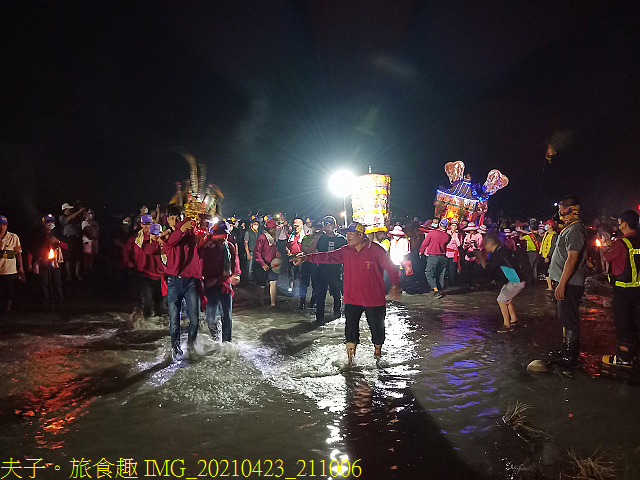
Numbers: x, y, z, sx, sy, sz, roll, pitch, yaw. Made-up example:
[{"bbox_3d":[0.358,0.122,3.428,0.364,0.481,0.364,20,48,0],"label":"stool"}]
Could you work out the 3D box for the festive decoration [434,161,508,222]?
[{"bbox_3d":[3.451,-1.059,11.000,1.450,1.500,1.100,20,11,30],"label":"festive decoration"}]

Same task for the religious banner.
[{"bbox_3d":[1.081,-0.766,9.700,0.820,1.220,0.820,0,2,6],"label":"religious banner"}]

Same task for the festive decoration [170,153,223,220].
[{"bbox_3d":[-1.550,-0.659,5.800,0.640,0.870,0.550,0,2,-14],"label":"festive decoration"}]

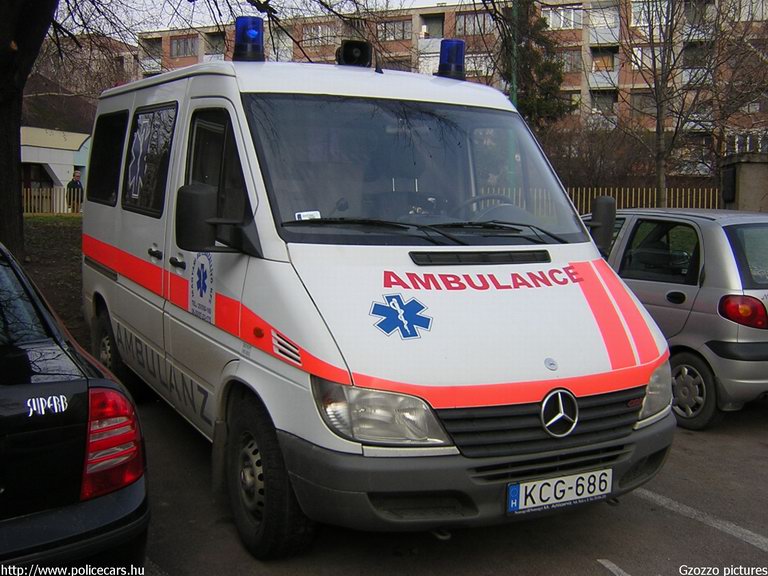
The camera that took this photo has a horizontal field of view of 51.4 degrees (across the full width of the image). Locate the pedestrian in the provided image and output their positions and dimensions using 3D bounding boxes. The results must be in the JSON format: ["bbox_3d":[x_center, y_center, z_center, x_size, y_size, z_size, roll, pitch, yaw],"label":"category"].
[{"bbox_3d":[-9.474,-2.754,24.587,0.520,1.740,0.320,0,6,-18],"label":"pedestrian"}]

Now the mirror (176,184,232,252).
[{"bbox_3d":[-0.779,-0.298,3.461,0.233,0.314,0.132,0,7,-16],"label":"mirror"}]

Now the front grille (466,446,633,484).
[{"bbox_3d":[0.688,0.689,3.166,0.810,0.076,0.081,-2,8,-28],"label":"front grille"}]

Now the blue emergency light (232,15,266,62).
[{"bbox_3d":[-0.722,-1.349,4.329,0.157,0.243,0.157,-2,8,-28],"label":"blue emergency light"}]

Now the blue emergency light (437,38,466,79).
[{"bbox_3d":[0.427,-1.401,4.930,0.157,0.243,0.157,-2,8,-28],"label":"blue emergency light"}]

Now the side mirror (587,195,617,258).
[{"bbox_3d":[1.227,-0.364,4.514,0.233,0.314,0.132,-4,9,-40],"label":"side mirror"}]

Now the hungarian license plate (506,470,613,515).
[{"bbox_3d":[0.704,0.798,3.165,0.531,0.119,0.020,-2,8,-28],"label":"hungarian license plate"}]

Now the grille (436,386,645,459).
[{"bbox_3d":[0.674,0.528,3.183,1.063,0.233,0.132,-2,8,-28],"label":"grille"}]

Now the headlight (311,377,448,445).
[{"bbox_3d":[-0.006,0.458,3.004,0.455,0.233,0.314,0,7,-18],"label":"headlight"}]

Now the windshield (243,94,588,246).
[{"bbox_3d":[0.201,-0.585,4.016,1.700,0.921,0.152,-2,-33,-28],"label":"windshield"}]

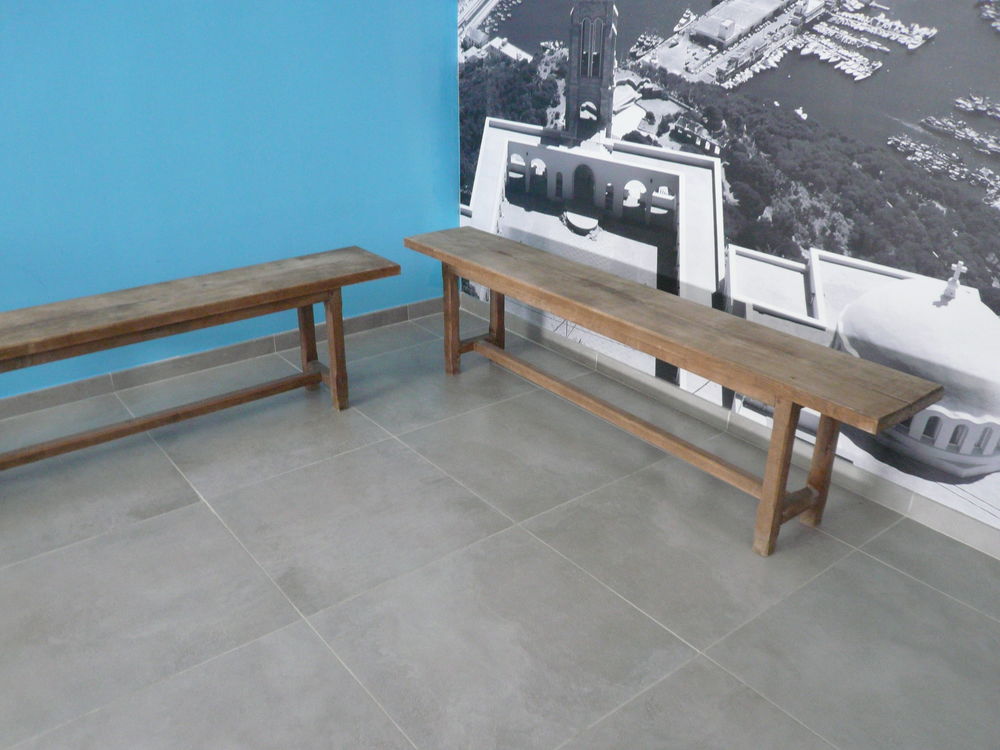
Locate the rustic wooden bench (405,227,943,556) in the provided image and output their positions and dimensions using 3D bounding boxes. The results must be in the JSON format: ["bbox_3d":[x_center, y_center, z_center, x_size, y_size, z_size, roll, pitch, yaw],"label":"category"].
[{"bbox_3d":[0.316,-0.021,2.462,0.286,0.470,1.836,-16,29,-34],"label":"rustic wooden bench"}]

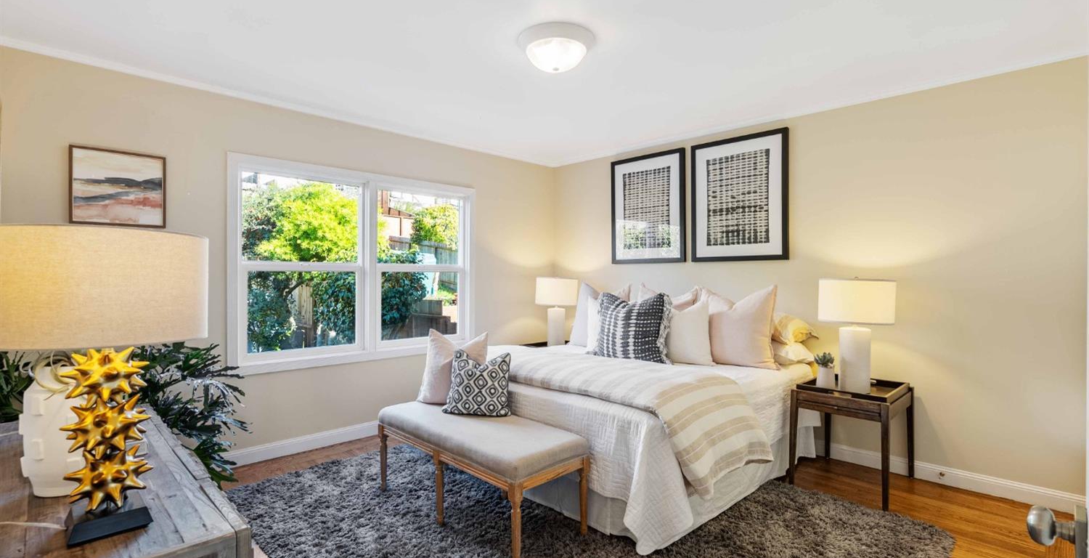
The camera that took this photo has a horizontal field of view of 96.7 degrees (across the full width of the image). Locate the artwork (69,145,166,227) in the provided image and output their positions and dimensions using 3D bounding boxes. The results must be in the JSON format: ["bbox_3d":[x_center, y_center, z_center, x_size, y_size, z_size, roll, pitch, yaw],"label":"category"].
[{"bbox_3d":[-2.539,-0.537,2.896,0.030,0.445,0.434,0,1,45],"label":"artwork"}]

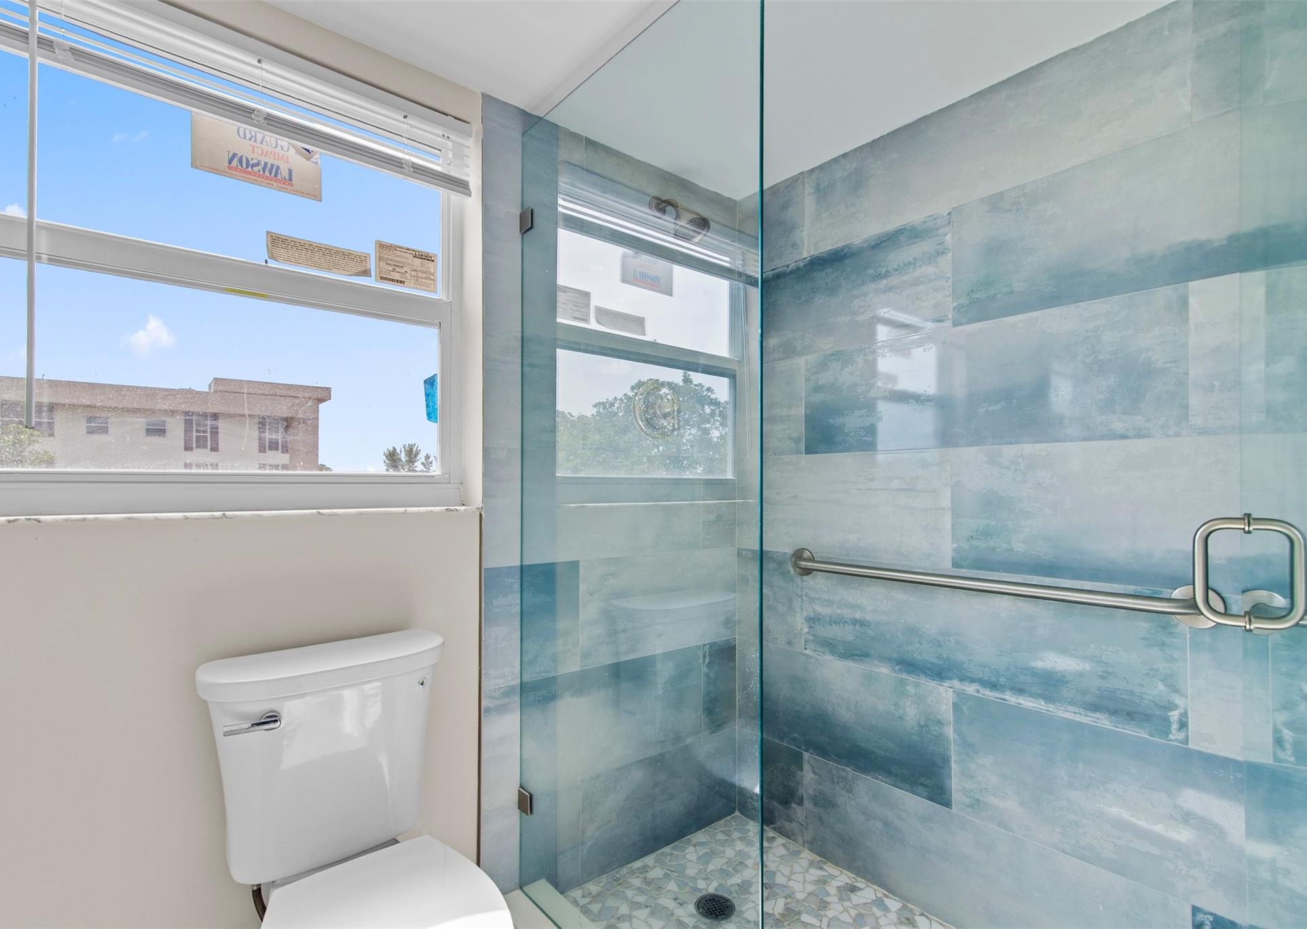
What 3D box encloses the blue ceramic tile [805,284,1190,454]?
[{"bbox_3d":[0.765,-0.198,1.567,0.010,0.302,0.900,2,-2,-41],"label":"blue ceramic tile"}]

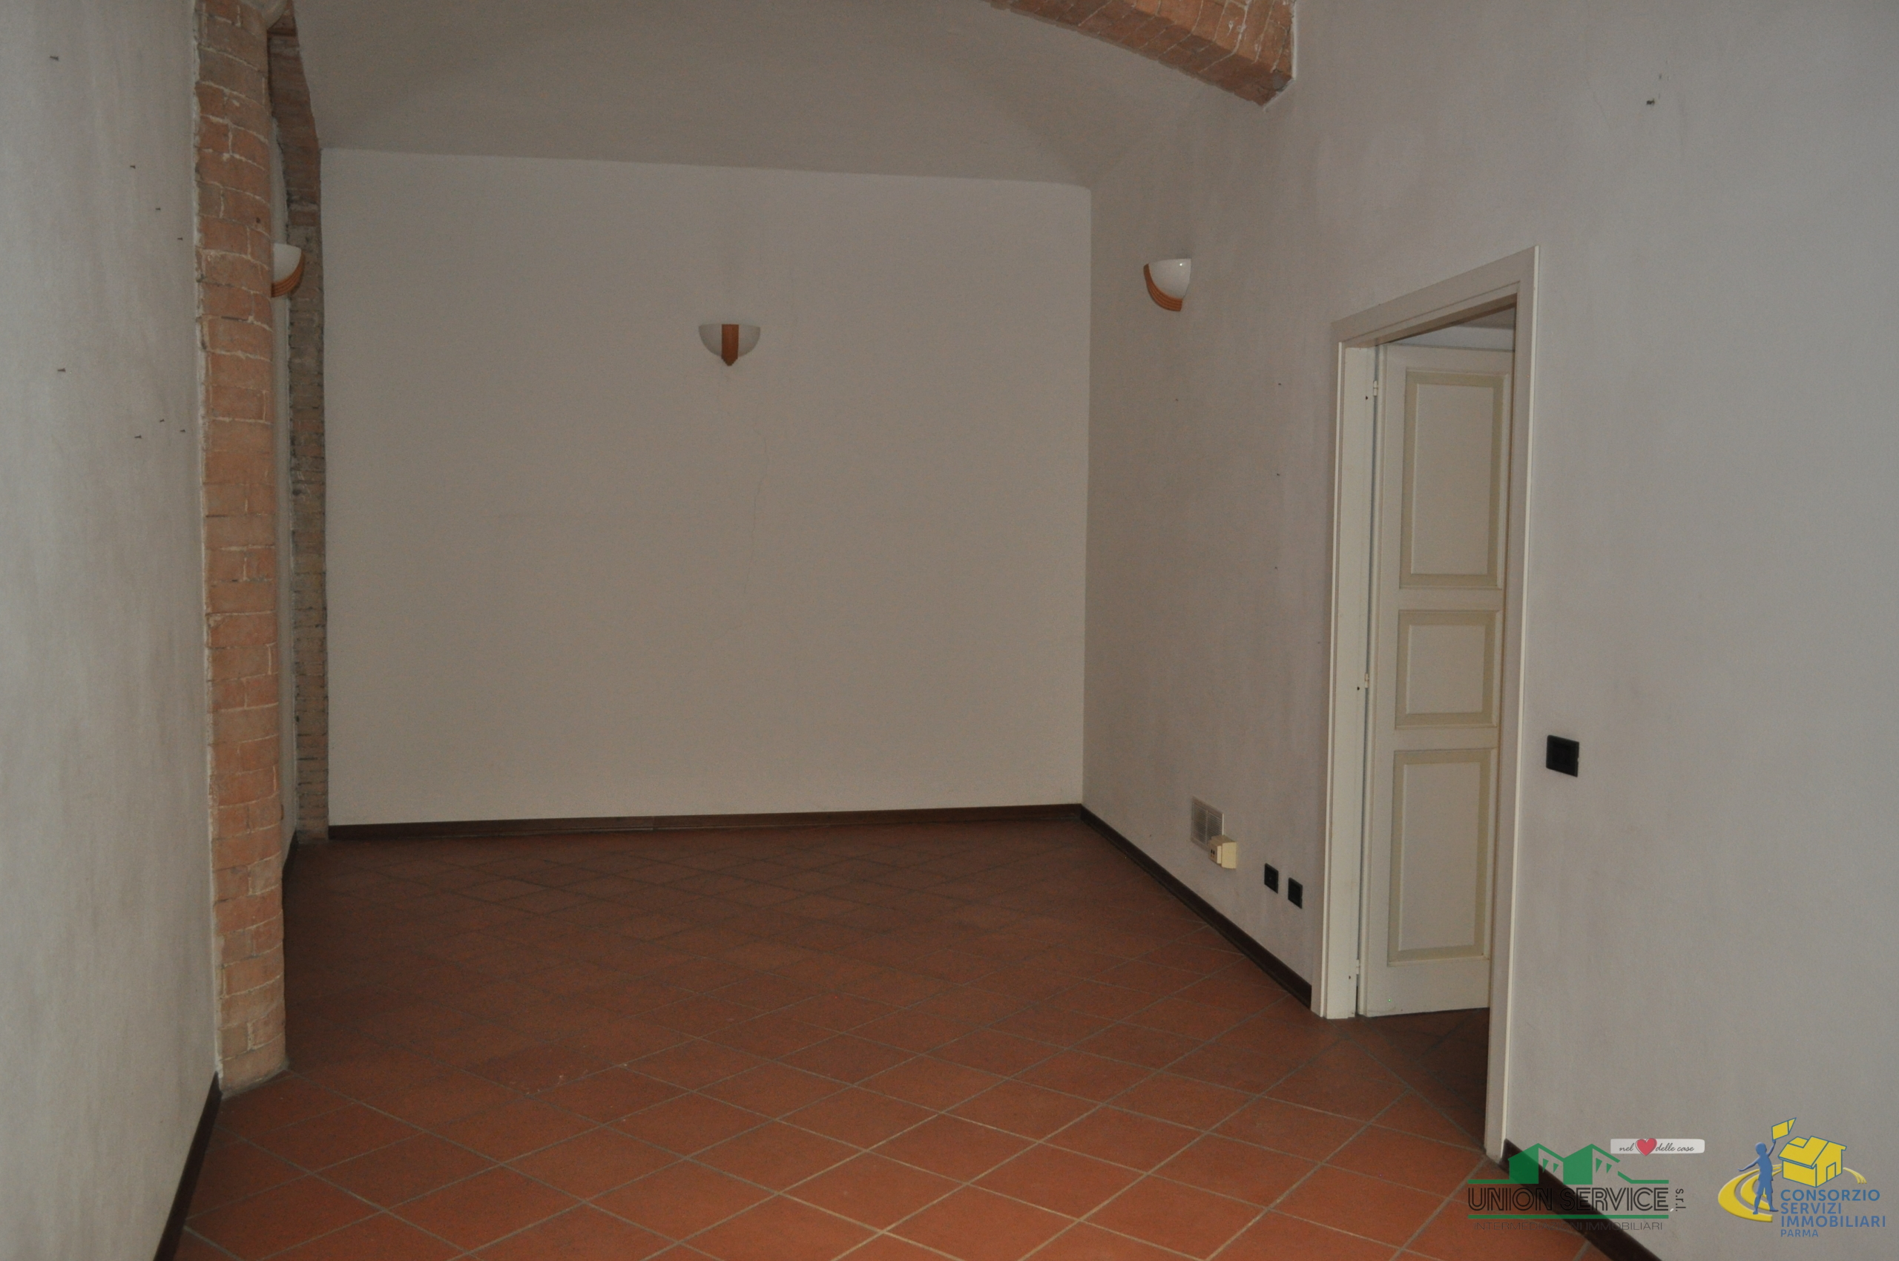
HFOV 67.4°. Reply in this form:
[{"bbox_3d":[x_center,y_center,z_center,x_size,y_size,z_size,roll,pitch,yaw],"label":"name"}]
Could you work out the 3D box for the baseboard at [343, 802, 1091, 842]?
[{"bbox_3d":[-1.180,1.004,7.448,3.869,0.077,0.015,0,3,-11],"label":"baseboard"}]

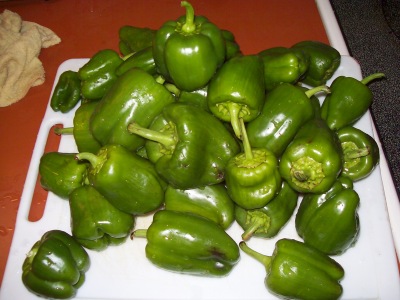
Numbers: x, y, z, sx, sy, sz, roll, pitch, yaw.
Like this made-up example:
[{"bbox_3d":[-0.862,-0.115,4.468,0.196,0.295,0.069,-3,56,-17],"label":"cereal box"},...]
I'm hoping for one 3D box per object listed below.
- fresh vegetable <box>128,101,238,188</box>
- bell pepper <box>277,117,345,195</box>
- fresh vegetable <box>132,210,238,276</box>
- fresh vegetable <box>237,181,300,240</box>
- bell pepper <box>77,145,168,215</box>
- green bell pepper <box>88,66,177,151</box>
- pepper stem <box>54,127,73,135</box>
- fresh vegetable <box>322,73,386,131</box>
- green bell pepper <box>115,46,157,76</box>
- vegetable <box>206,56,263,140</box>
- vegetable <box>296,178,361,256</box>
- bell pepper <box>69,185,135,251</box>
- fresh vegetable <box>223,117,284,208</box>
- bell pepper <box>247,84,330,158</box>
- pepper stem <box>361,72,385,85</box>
[{"bbox_3d":[-0.022,-0.009,0.482,0.138,0.095,0.095,11,54,-33],"label":"fresh vegetable"},{"bbox_3d":[0.135,0.007,0.498,0.068,0.068,0.092,7,37,6],"label":"bell pepper"},{"bbox_3d":[-0.015,0.100,0.453,0.116,0.057,0.062,11,62,9],"label":"fresh vegetable"},{"bbox_3d":[0.080,0.068,0.492,0.057,0.057,0.085,26,63,15],"label":"fresh vegetable"},{"bbox_3d":[-0.094,0.031,0.500,0.110,0.068,0.068,37,64,-15],"label":"bell pepper"},{"bbox_3d":[-0.073,-0.052,0.480,0.114,0.070,0.076,-44,67,-6],"label":"green bell pepper"},{"bbox_3d":[-0.187,-0.027,0.570,0.025,0.008,0.008,-3,61,0],"label":"pepper stem"},{"bbox_3d":[0.195,-0.070,0.527,0.054,0.051,0.099,39,75,21],"label":"fresh vegetable"},{"bbox_3d":[-0.080,-0.115,0.575,0.083,0.054,0.054,-42,68,-12],"label":"green bell pepper"},{"bbox_3d":[0.045,-0.062,0.506,0.069,0.069,0.119,-3,51,0],"label":"vegetable"},{"bbox_3d":[0.153,0.079,0.500,0.068,0.070,0.086,35,98,19],"label":"vegetable"},{"bbox_3d":[-0.113,0.070,0.468,0.066,0.060,0.086,-19,77,-7],"label":"bell pepper"},{"bbox_3d":[0.060,0.018,0.466,0.062,0.098,0.062,-7,44,4],"label":"fresh vegetable"},{"bbox_3d":[0.106,-0.035,0.506,0.064,0.064,0.108,41,81,21],"label":"bell pepper"},{"bbox_3d":[0.220,-0.090,0.529,0.030,0.010,0.010,-21,62,5],"label":"pepper stem"}]

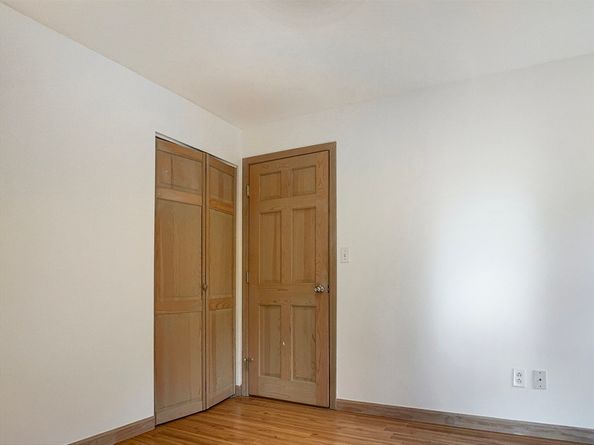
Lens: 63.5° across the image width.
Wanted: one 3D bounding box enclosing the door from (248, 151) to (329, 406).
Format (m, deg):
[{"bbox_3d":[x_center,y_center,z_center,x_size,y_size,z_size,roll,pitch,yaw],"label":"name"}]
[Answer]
[{"bbox_3d":[-0.072,0.460,4.051,0.795,2.030,0.050,-3,-6,32],"label":"door"}]

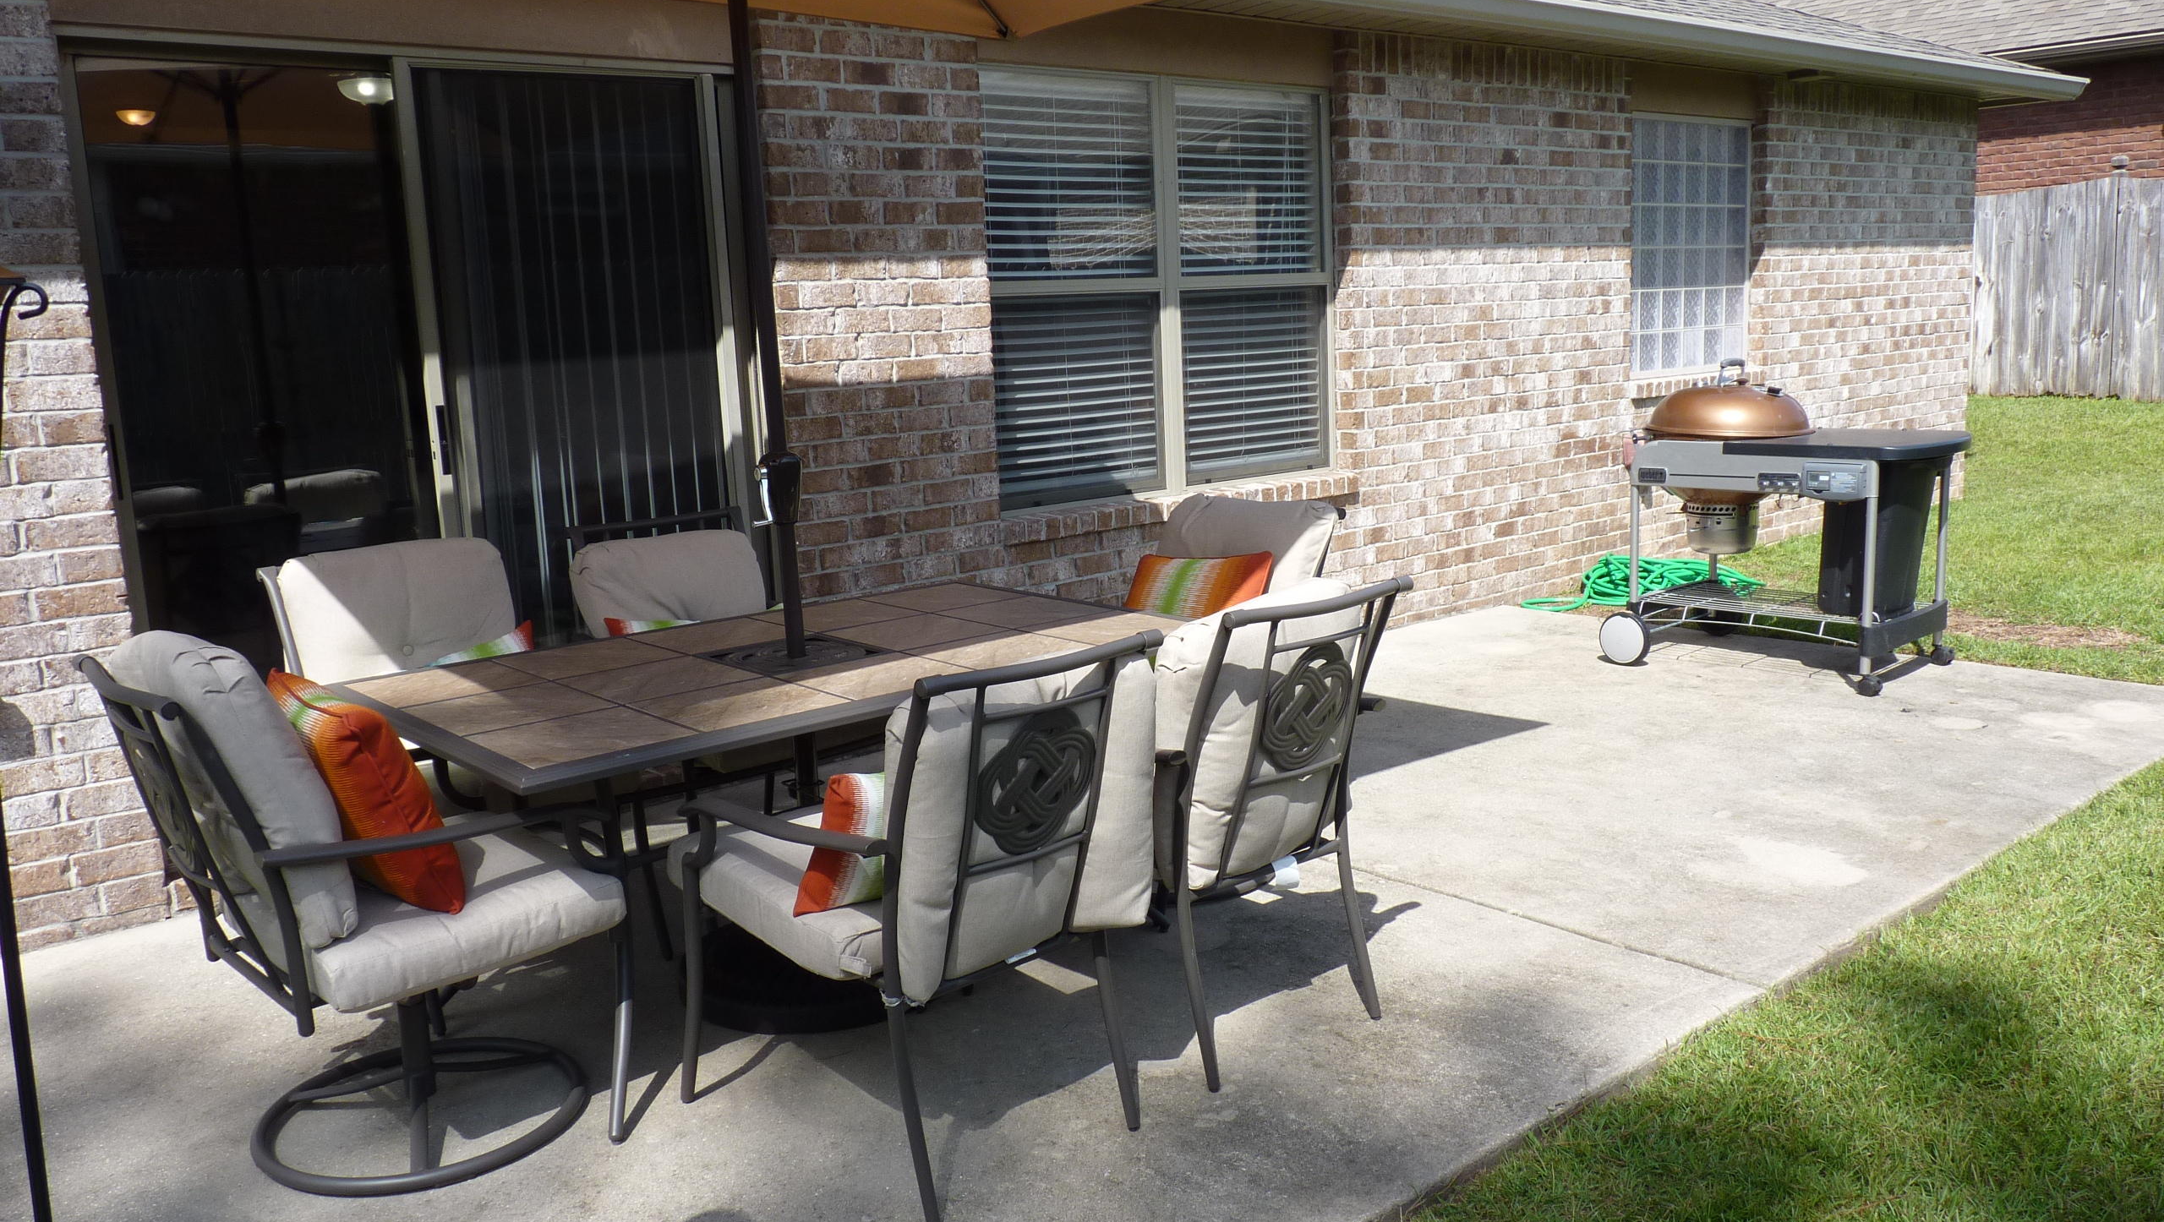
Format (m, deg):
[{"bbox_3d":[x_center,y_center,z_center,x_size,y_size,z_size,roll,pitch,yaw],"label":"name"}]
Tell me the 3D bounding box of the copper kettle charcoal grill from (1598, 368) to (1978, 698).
[{"bbox_3d":[2.547,-0.339,6.003,0.750,1.095,1.150,-11,13,-39],"label":"copper kettle charcoal grill"}]

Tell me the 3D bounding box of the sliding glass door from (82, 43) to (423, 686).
[{"bbox_3d":[-2.047,-0.408,4.407,0.845,1.955,0.060,-11,13,-39],"label":"sliding glass door"}]

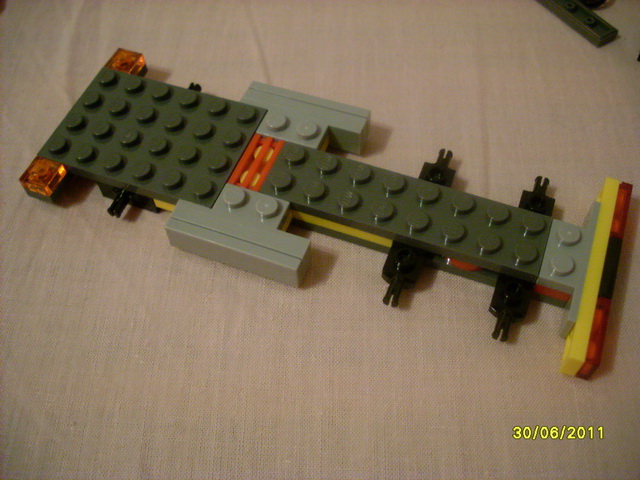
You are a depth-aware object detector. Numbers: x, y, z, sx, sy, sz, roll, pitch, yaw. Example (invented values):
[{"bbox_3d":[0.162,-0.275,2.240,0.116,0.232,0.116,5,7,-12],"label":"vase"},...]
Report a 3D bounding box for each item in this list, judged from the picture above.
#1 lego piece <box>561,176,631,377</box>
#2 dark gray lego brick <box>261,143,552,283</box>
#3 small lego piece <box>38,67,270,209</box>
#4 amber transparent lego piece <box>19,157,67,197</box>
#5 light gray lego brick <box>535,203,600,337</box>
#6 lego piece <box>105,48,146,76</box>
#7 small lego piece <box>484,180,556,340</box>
[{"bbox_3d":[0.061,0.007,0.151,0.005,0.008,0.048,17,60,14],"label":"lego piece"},{"bbox_3d":[0.019,-0.008,0.159,0.064,0.005,0.016,17,60,14],"label":"dark gray lego brick"},{"bbox_3d":[-0.041,-0.026,0.174,0.048,0.005,0.032,17,60,14],"label":"small lego piece"},{"bbox_3d":[-0.067,-0.015,0.169,0.008,0.003,0.008,17,60,14],"label":"amber transparent lego piece"},{"bbox_3d":[0.053,0.005,0.152,0.009,0.010,0.032,17,60,14],"label":"light gray lego brick"},{"bbox_3d":[-0.052,-0.047,0.189,0.008,0.003,0.008,17,60,14],"label":"lego piece"},{"bbox_3d":[0.045,0.002,0.155,0.008,0.006,0.045,17,60,14],"label":"small lego piece"}]

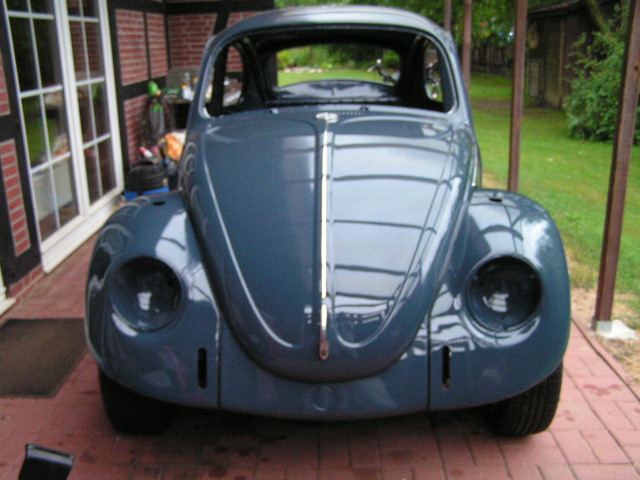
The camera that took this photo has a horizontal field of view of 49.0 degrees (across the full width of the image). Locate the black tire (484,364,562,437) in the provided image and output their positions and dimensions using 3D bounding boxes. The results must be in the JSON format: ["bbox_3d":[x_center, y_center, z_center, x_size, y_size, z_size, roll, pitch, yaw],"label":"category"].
[{"bbox_3d":[0.688,0.361,2.472,0.165,0.636,0.636,0,16,3],"label":"black tire"}]

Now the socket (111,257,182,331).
[{"bbox_3d":[-0.510,0.156,2.129,0.215,0.215,0.120,0,4,3],"label":"socket"}]

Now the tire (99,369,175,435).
[{"bbox_3d":[-0.612,0.371,2.532,0.165,0.636,0.636,0,16,3],"label":"tire"}]

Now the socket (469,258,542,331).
[{"bbox_3d":[0.536,0.153,2.082,0.215,0.215,0.120,0,4,3],"label":"socket"}]

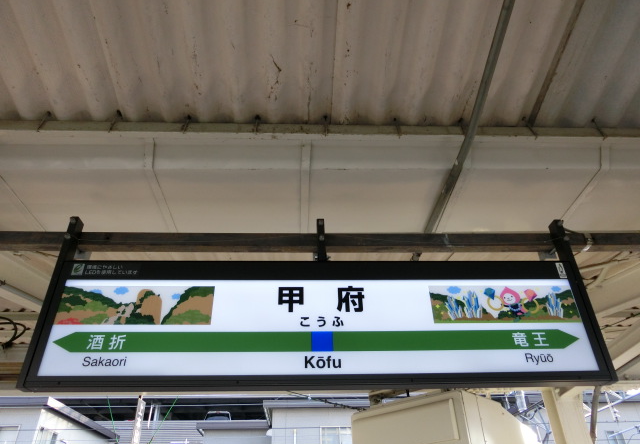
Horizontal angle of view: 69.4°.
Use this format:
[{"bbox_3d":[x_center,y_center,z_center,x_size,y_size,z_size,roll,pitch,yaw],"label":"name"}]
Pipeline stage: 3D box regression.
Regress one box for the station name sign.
[{"bbox_3d":[0.011,0.370,1.733,2.050,0.482,0.070,0,-33,-2],"label":"station name sign"}]

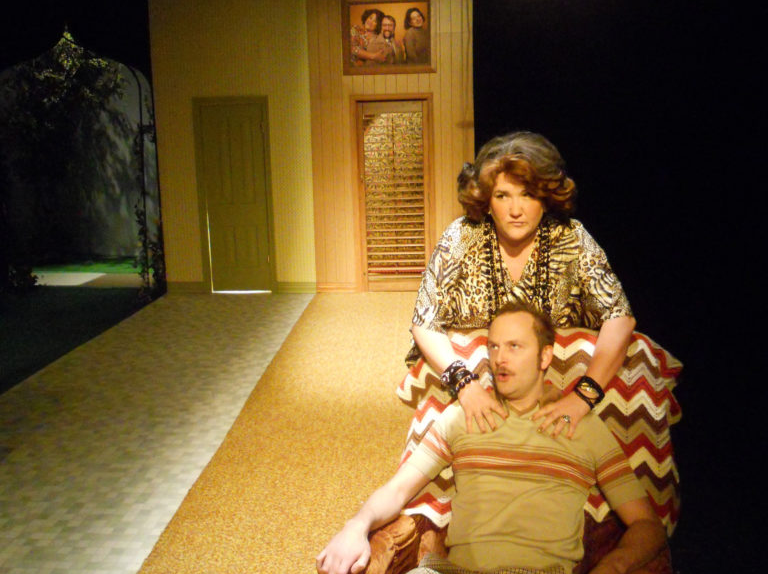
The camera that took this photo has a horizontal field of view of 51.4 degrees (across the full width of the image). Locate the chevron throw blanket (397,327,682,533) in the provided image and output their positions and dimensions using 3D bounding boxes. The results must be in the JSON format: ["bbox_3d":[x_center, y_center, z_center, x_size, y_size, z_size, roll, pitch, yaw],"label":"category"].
[{"bbox_3d":[0.430,0.400,2.282,0.750,0.560,0.400,1,10,13],"label":"chevron throw blanket"}]

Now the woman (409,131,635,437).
[{"bbox_3d":[0.408,0.303,2.377,0.600,1.500,0.700,0,10,10],"label":"woman"}]

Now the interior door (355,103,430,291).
[{"bbox_3d":[0.097,-0.922,8.267,0.703,1.977,0.050,-1,10,3],"label":"interior door"}]

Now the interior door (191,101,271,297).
[{"bbox_3d":[-1.544,-0.927,8.341,0.710,2.013,0.050,-1,10,3],"label":"interior door"}]

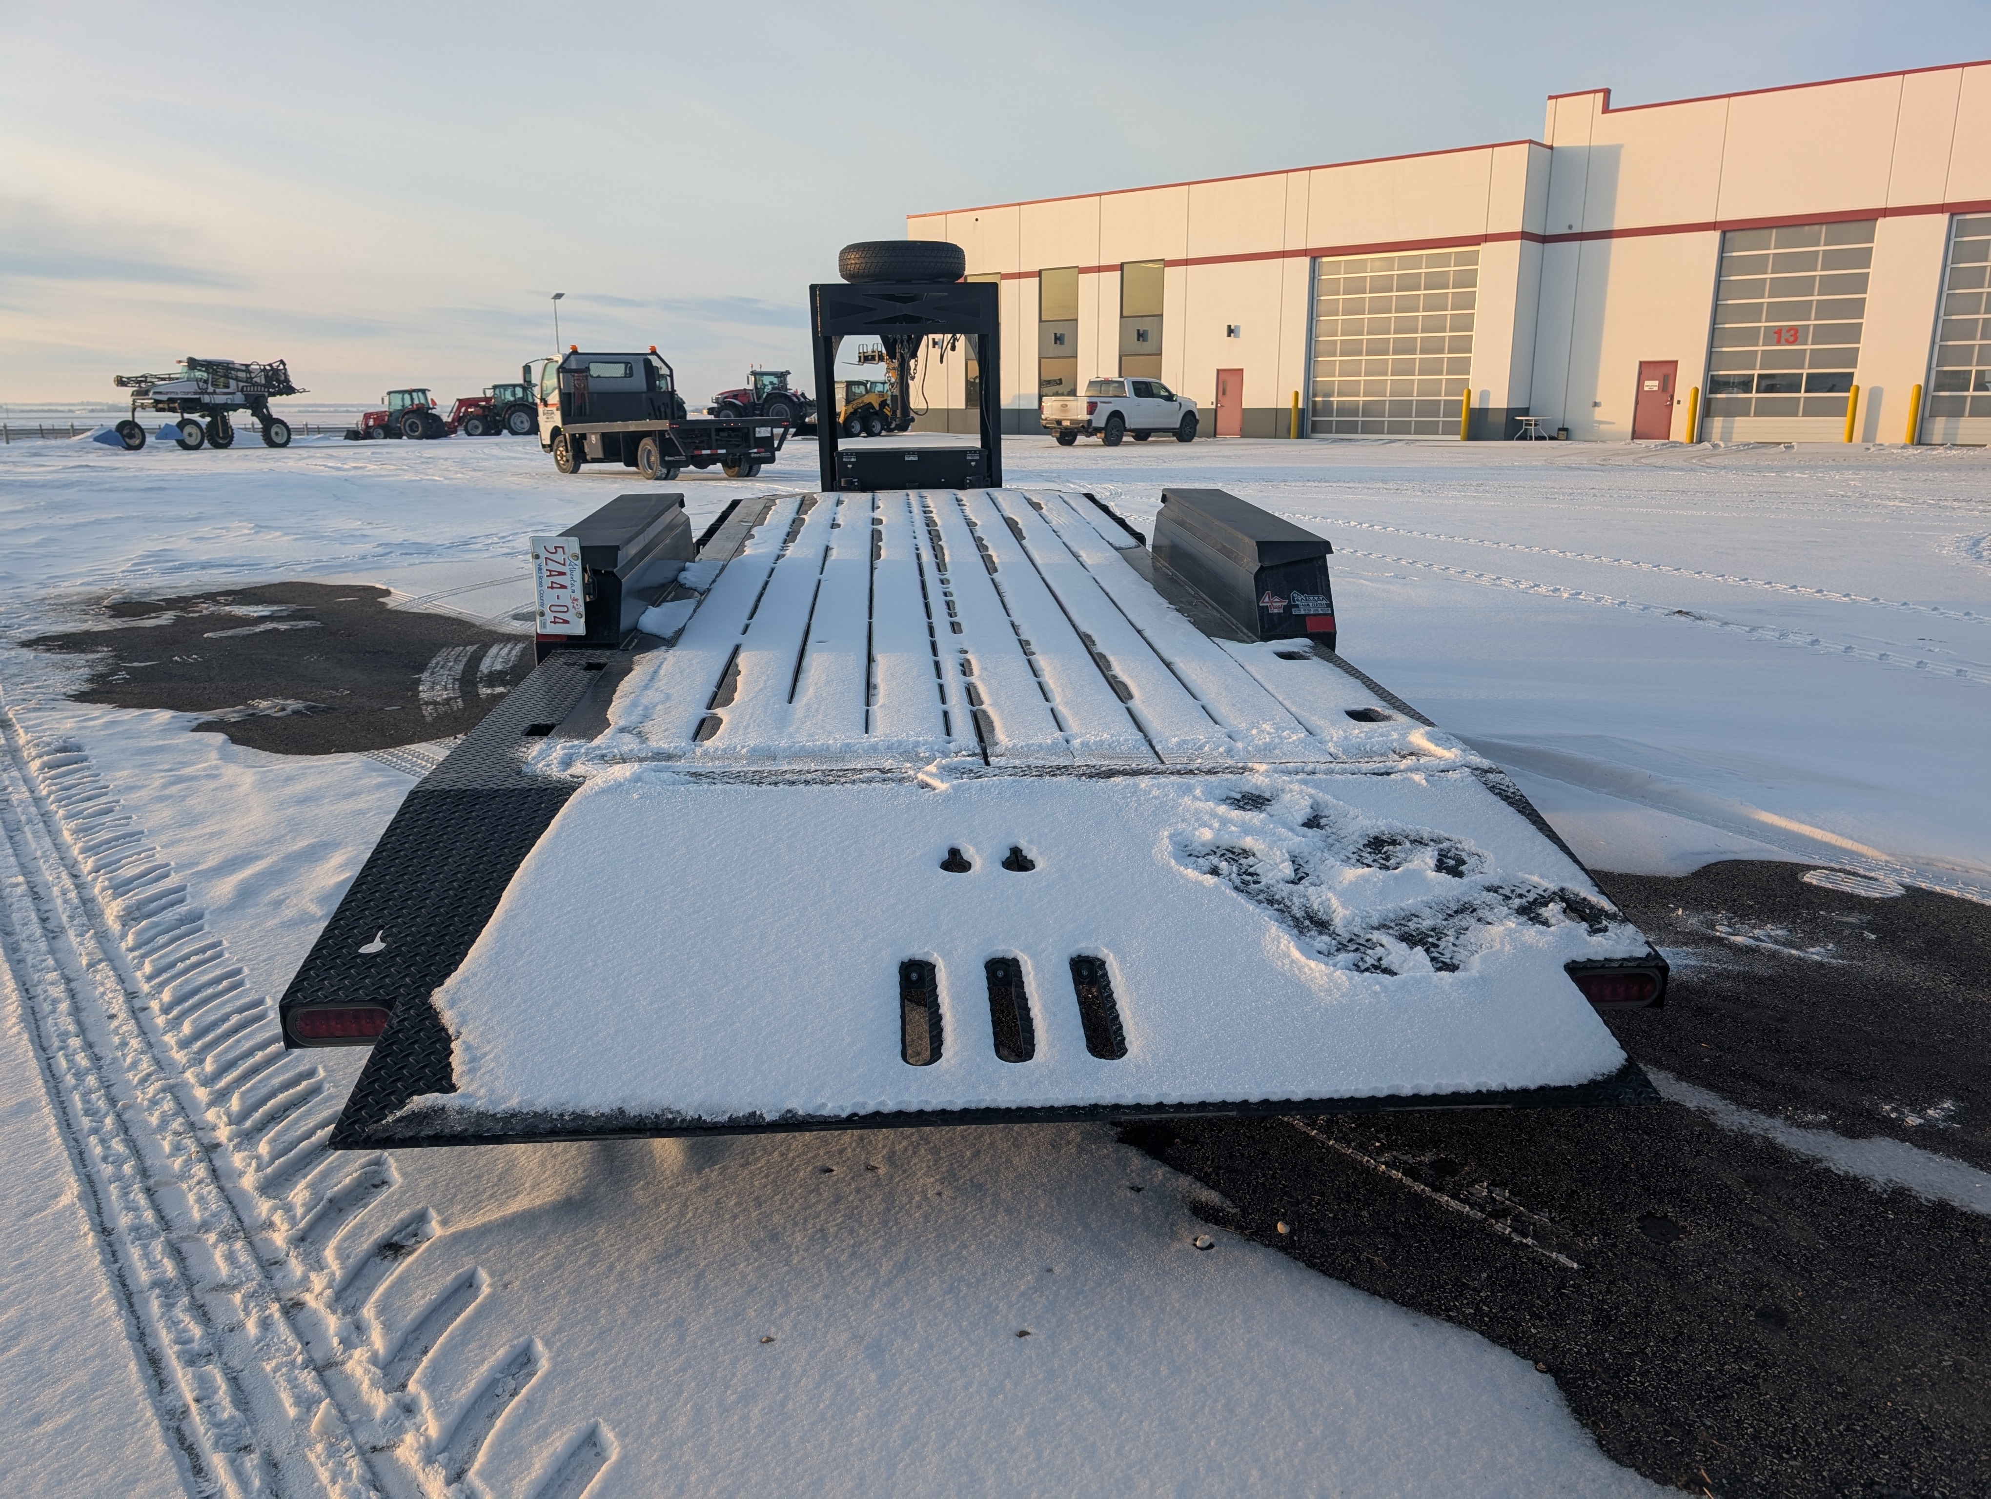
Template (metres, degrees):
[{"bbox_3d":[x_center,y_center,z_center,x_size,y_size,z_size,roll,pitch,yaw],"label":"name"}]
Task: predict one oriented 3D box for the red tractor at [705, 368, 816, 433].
[{"bbox_3d":[-13.103,-19.502,77.577,6.000,3.420,2.700,1,14,6],"label":"red tractor"}]

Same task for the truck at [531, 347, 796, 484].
[{"bbox_3d":[-6.740,-6.596,26.928,2.450,2.500,6.727,-11,18,-37],"label":"truck"}]

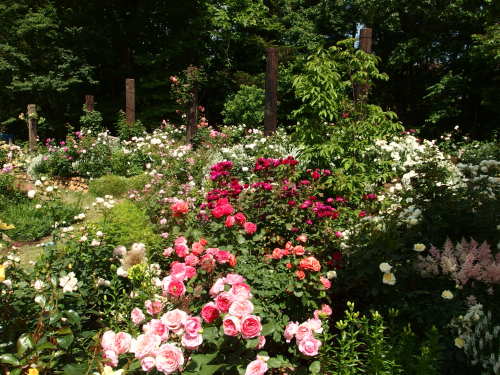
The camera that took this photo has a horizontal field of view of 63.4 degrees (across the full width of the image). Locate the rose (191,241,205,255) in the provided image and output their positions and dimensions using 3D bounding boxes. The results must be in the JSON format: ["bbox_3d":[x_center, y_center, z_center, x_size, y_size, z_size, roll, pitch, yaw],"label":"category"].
[{"bbox_3d":[-0.299,0.341,2.300,0.080,0.074,0.068,-1,10,-8],"label":"rose"}]

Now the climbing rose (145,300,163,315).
[{"bbox_3d":[-0.401,0.498,1.680,0.072,0.051,0.070,-1,10,-14],"label":"climbing rose"}]

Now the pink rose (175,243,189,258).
[{"bbox_3d":[-0.381,0.350,2.250,0.078,0.083,0.070,-2,10,-10],"label":"pink rose"}]

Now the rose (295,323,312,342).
[{"bbox_3d":[0.227,0.610,1.700,0.075,0.082,0.070,0,8,0],"label":"rose"}]

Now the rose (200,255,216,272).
[{"bbox_3d":[-0.221,0.404,2.150,0.085,0.090,0.080,-1,8,-6],"label":"rose"}]

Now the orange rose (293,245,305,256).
[{"bbox_3d":[0.300,0.385,2.450,0.070,0.068,0.065,-1,8,-6],"label":"orange rose"}]

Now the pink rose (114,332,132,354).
[{"bbox_3d":[-0.483,0.598,1.550,0.070,0.084,0.068,-2,8,-11],"label":"pink rose"}]

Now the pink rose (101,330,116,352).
[{"bbox_3d":[-0.542,0.590,1.550,0.065,0.080,0.065,2,8,17],"label":"pink rose"}]

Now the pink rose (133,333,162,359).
[{"bbox_3d":[-0.389,0.594,1.520,0.102,0.085,0.098,-2,10,-15],"label":"pink rose"}]

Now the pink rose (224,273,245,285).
[{"bbox_3d":[-0.073,0.427,1.900,0.091,0.058,0.087,1,10,-2],"label":"pink rose"}]

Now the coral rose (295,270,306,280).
[{"bbox_3d":[0.293,0.511,2.350,0.068,0.051,0.065,2,10,8],"label":"coral rose"}]

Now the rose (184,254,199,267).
[{"bbox_3d":[-0.318,0.397,2.200,0.074,0.057,0.071,-1,10,-8],"label":"rose"}]

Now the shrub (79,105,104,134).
[{"bbox_3d":[-3.919,-1.657,10.000,0.640,0.780,0.620,0,8,0],"label":"shrub"}]

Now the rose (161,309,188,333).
[{"bbox_3d":[-0.299,0.526,1.600,0.107,0.083,0.103,-1,10,-11],"label":"rose"}]

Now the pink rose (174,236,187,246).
[{"bbox_3d":[-0.400,0.317,2.330,0.069,0.062,0.065,-2,10,-10],"label":"pink rose"}]

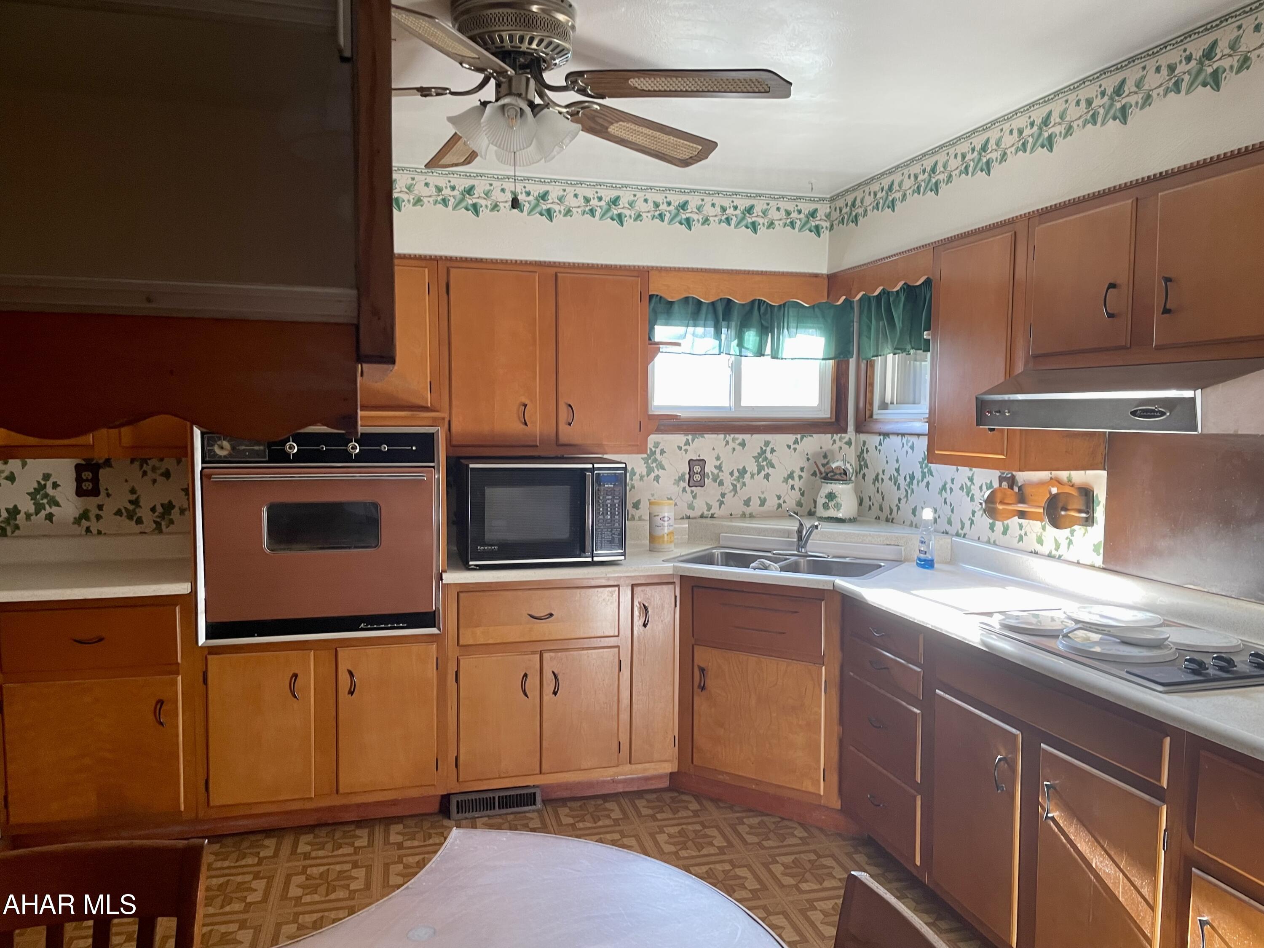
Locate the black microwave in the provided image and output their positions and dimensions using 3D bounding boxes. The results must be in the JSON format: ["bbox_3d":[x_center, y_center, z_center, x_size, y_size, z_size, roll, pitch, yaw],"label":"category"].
[{"bbox_3d":[-0.369,0.139,3.821,0.605,0.387,0.440,-1,4,-15],"label":"black microwave"}]

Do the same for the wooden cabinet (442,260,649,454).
[{"bbox_3d":[-0.373,-0.459,3.920,0.828,0.747,0.326,-1,4,-15],"label":"wooden cabinet"}]

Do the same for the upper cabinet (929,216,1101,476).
[{"bbox_3d":[1.261,-0.396,3.143,0.328,0.747,0.497,-1,4,-15],"label":"upper cabinet"}]

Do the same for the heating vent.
[{"bbox_3d":[-0.512,1.221,3.572,0.341,0.096,0.070,-1,4,-15],"label":"heating vent"}]

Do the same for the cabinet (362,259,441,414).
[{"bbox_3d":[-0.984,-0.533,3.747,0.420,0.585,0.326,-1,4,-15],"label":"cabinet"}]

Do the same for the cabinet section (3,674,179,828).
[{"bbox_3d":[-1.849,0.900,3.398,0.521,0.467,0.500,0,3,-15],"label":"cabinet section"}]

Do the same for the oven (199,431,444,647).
[{"bbox_3d":[-1.143,0.194,3.551,0.810,0.745,0.540,-1,4,-15],"label":"oven"}]

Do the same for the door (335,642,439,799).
[{"bbox_3d":[-0.880,0.876,3.413,0.343,0.522,0.022,0,3,-15],"label":"door"}]

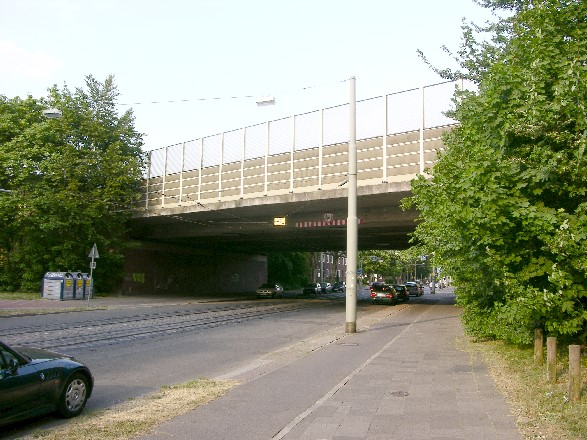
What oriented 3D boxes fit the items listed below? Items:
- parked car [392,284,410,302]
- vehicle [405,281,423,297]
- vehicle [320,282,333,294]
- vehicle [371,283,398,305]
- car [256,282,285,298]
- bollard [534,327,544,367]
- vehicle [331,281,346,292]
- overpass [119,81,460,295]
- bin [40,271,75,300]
[{"bbox_3d":[9.652,6.706,54.561,1.700,1.430,4.200,0,-6,15],"label":"parked car"},{"bbox_3d":[13.699,8.001,68.118,1.750,1.570,4.400,0,-6,15],"label":"vehicle"},{"bbox_3d":[5.174,10.292,89.619,1.740,1.460,4.300,0,-6,15],"label":"vehicle"},{"bbox_3d":[7.017,5.768,46.000,1.700,1.480,4.300,0,-6,15],"label":"vehicle"},{"bbox_3d":[-2.422,7.315,61.269,1.700,1.400,4.400,0,-6,15],"label":"car"},{"bbox_3d":[5.102,2.629,12.346,0.165,0.770,0.165,0,-6,15],"label":"bollard"},{"bbox_3d":[7.299,10.697,93.690,1.740,1.460,4.300,0,-6,15],"label":"vehicle"},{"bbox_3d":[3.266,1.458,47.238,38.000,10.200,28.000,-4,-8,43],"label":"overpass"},{"bbox_3d":[-15.676,4.459,39.628,1.450,1.720,1.250,0,-6,15],"label":"bin"}]

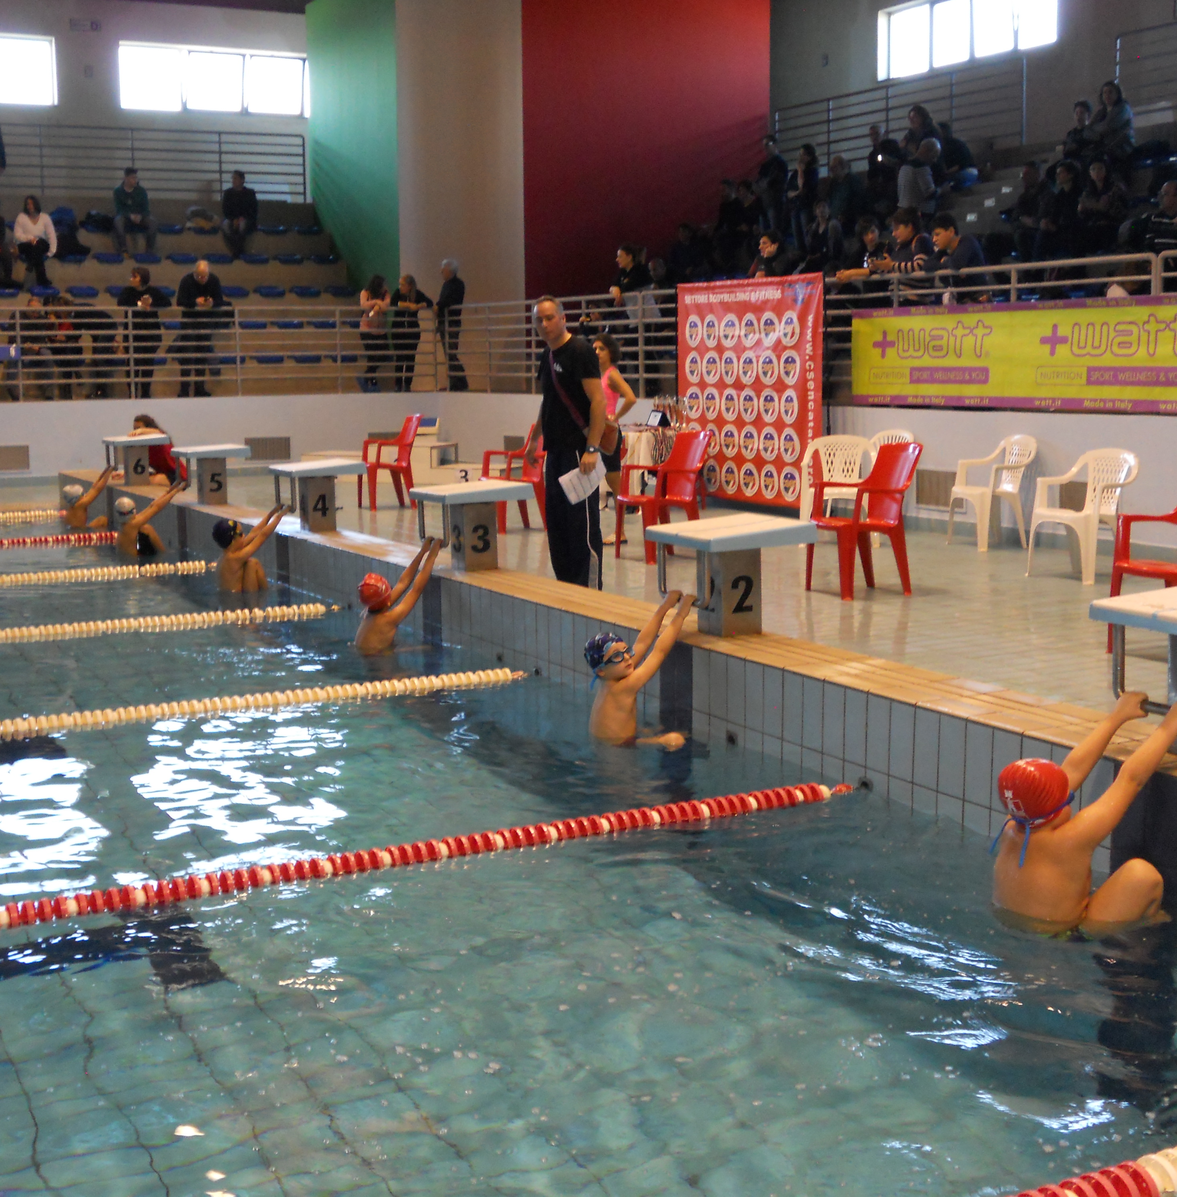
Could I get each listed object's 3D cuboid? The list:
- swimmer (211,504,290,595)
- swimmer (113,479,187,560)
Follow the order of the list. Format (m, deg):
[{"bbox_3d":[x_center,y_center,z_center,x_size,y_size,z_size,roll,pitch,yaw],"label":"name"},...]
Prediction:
[{"bbox_3d":[-2.100,-0.209,11.110,0.550,0.710,0.410,-5,9,-27],"label":"swimmer"},{"bbox_3d":[-3.340,-0.514,13.460,0.620,0.760,0.390,-5,9,-27],"label":"swimmer"}]

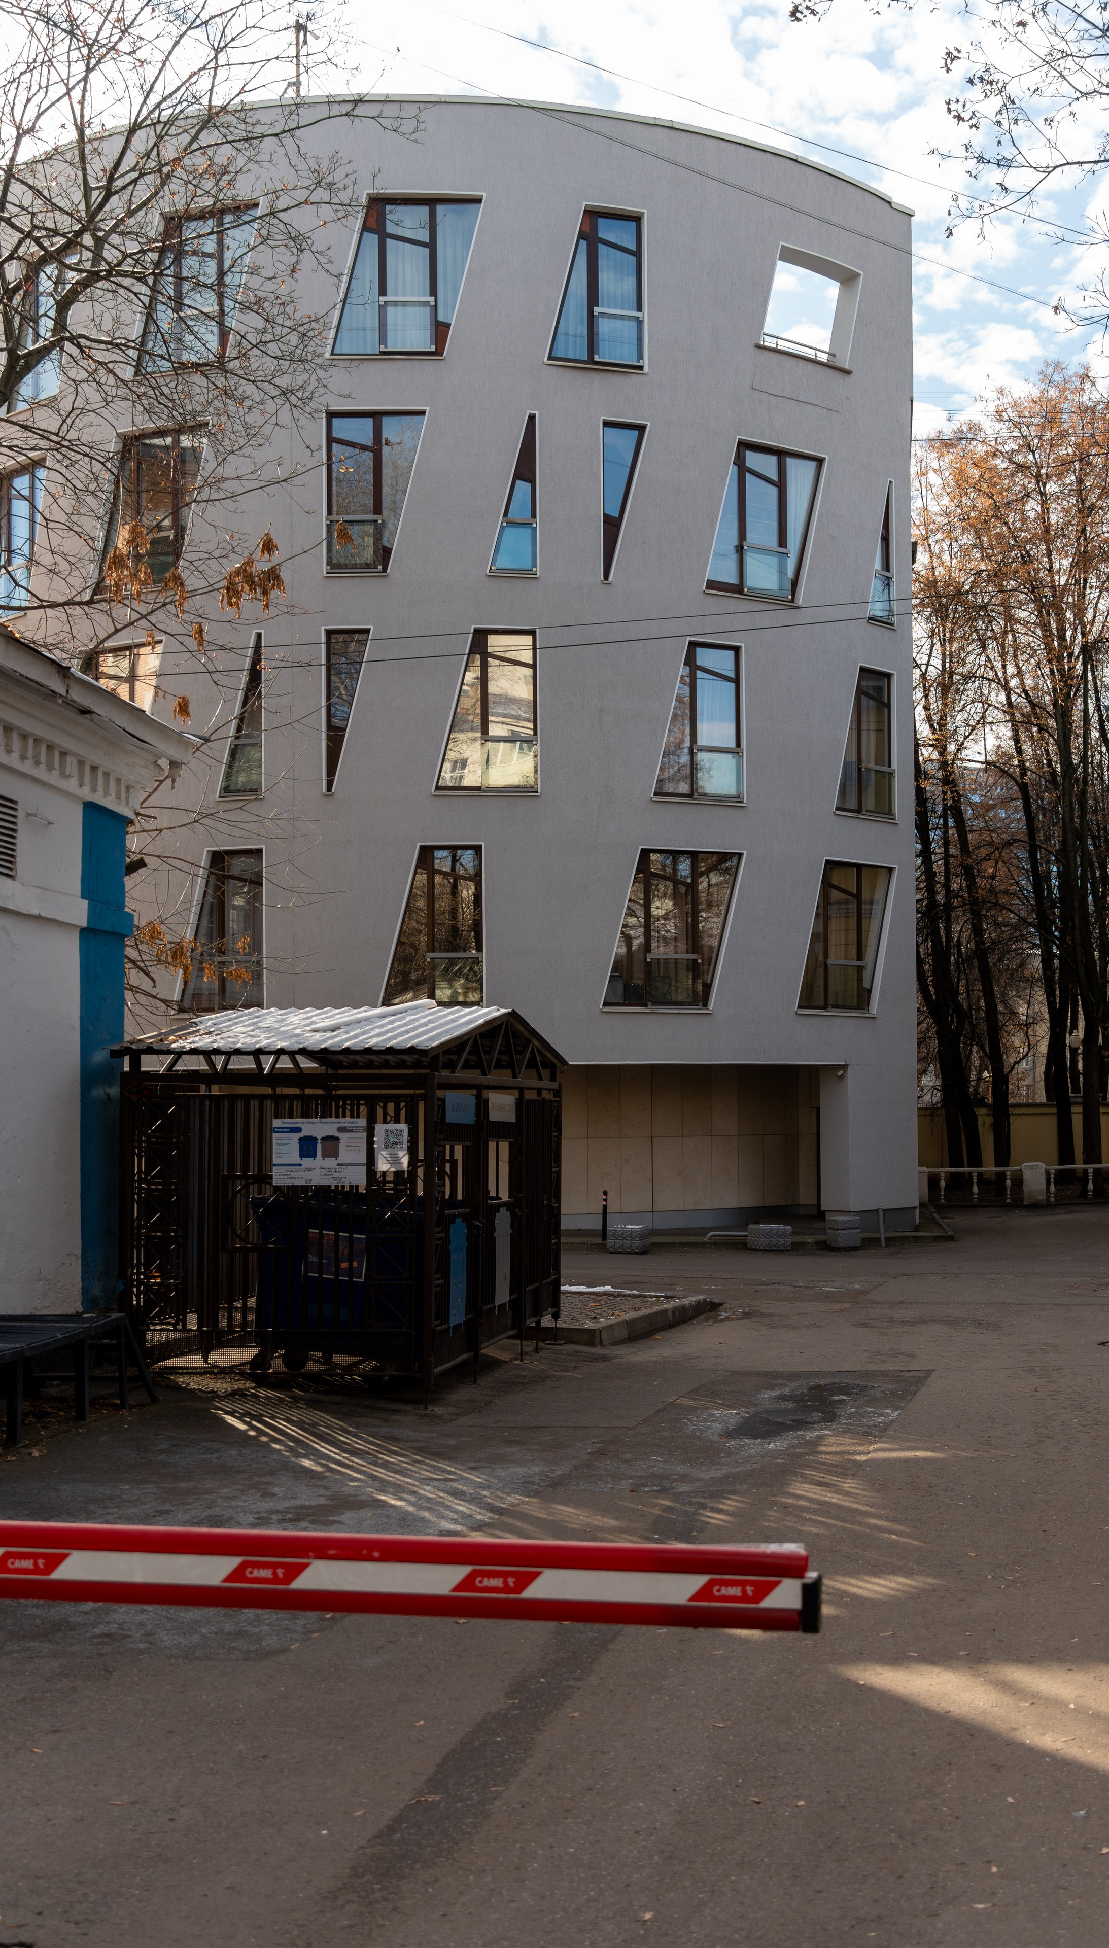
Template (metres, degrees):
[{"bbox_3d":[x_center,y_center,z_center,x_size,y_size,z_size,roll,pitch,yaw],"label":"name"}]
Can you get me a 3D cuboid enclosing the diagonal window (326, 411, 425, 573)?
[{"bbox_3d":[-2.548,-6.917,28.010,1.465,2.405,0.200,-1,-4,3],"label":"diagonal window"}]

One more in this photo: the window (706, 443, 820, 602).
[{"bbox_3d":[3.221,-6.828,29.555,2.357,2.415,0.200,2,-4,-33],"label":"window"}]

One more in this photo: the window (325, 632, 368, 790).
[{"bbox_3d":[-2.940,-3.749,27.844,0.673,2.370,0.200,-1,-4,5],"label":"window"}]

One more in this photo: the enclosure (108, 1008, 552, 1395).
[{"bbox_3d":[-1.490,1.652,15.190,2.300,2.739,4.050,-1,-4,11],"label":"enclosure"}]

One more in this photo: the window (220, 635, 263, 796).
[{"bbox_3d":[-4.650,-3.837,29.120,0.710,2.480,0.200,-1,-3,14],"label":"window"}]

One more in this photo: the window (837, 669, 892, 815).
[{"bbox_3d":[5.025,-3.767,31.815,1.634,2.466,0.200,3,-4,-44],"label":"window"}]

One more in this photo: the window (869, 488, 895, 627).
[{"bbox_3d":[5.356,-6.996,32.298,0.200,2.476,0.790,-3,-4,43],"label":"window"}]

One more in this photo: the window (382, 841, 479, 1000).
[{"bbox_3d":[-1.696,-0.665,27.623,1.395,2.293,0.200,0,-3,-2],"label":"window"}]

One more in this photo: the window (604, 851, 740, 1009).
[{"bbox_3d":[1.803,-0.647,29.536,2.347,2.442,0.200,1,-3,-23],"label":"window"}]

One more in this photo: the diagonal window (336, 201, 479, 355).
[{"bbox_3d":[-2.128,-10.070,28.192,2.219,2.363,0.200,0,-3,0],"label":"diagonal window"}]

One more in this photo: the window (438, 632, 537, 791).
[{"bbox_3d":[-1.011,-3.884,28.920,1.500,2.465,0.200,0,-3,-7],"label":"window"}]

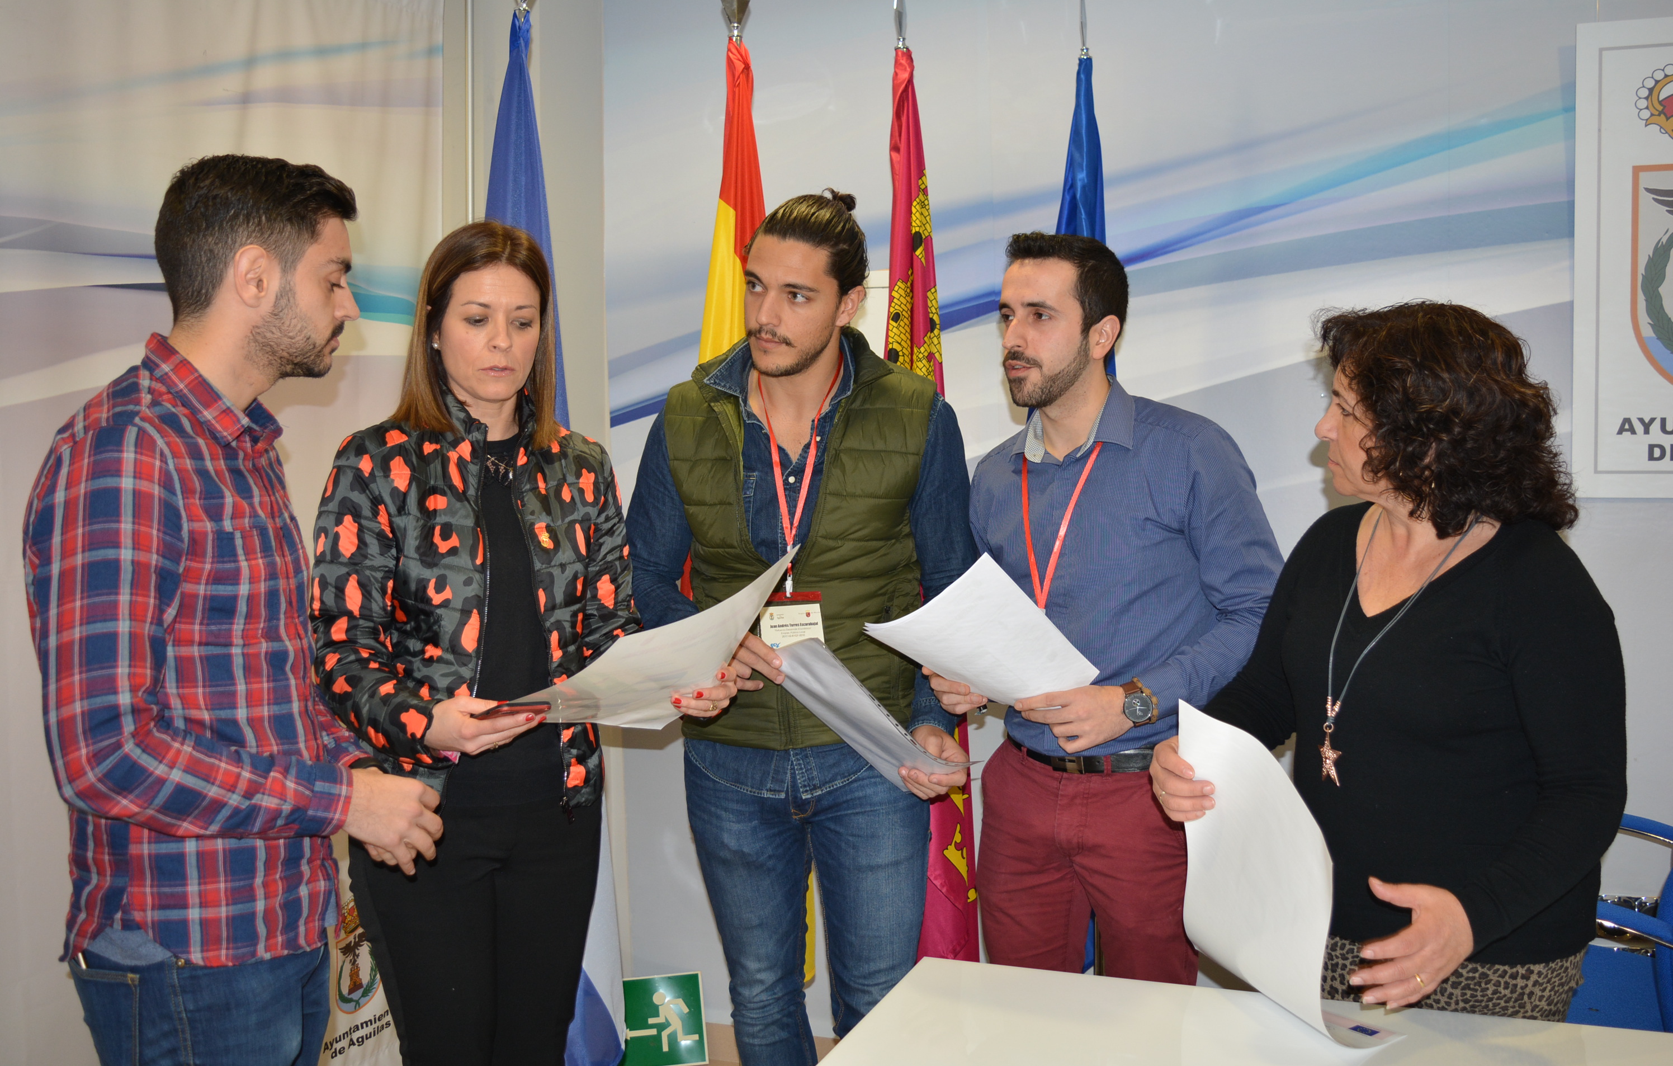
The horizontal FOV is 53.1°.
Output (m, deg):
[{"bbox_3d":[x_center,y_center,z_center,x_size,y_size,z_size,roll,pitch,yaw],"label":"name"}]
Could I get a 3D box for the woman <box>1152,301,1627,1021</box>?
[{"bbox_3d":[0.696,0.512,2.148,0.570,1.640,0.480,-2,4,-32],"label":"woman"}]

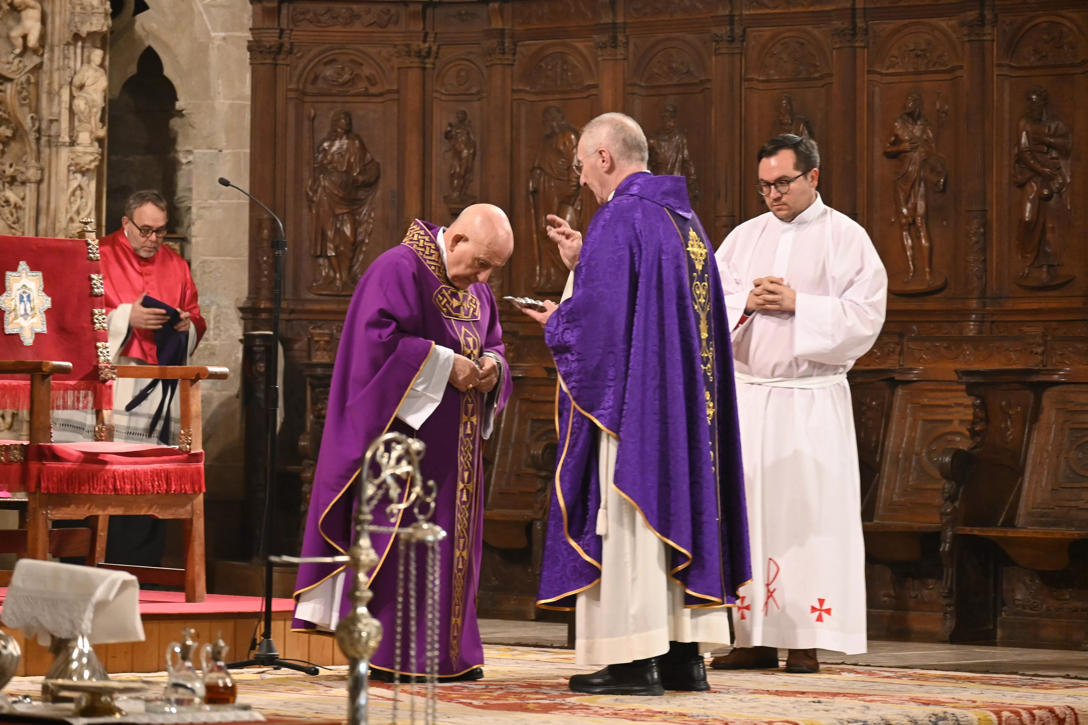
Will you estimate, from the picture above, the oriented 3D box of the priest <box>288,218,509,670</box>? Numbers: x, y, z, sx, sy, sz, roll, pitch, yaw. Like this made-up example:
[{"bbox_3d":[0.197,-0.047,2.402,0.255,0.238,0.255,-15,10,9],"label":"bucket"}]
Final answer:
[{"bbox_3d":[-0.441,0.249,14.300,0.660,1.490,0.580,0,0,-45],"label":"priest"}]

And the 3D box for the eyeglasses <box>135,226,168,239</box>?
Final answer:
[{"bbox_3d":[-1.516,-0.526,17.352,0.140,0.045,0.140,1,25,-28],"label":"eyeglasses"}]

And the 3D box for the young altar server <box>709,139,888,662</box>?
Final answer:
[{"bbox_3d":[0.823,0.129,14.600,0.570,1.730,0.420,0,0,28],"label":"young altar server"}]

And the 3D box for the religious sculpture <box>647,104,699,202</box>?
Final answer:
[{"bbox_3d":[0.491,-0.640,17.400,0.220,0.725,0.100,0,0,41],"label":"religious sculpture"}]

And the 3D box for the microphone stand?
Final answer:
[{"bbox_3d":[-0.893,0.200,14.500,0.340,1.580,0.340,0,0,15],"label":"microphone stand"}]

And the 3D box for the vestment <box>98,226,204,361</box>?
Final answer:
[{"bbox_3d":[-1.533,-0.259,17.600,0.480,0.520,0.380,0,0,-10],"label":"vestment"}]

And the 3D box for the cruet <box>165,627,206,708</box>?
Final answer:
[{"bbox_3d":[-0.689,0.584,8.700,0.078,0.146,0.072,0,0,0],"label":"cruet"}]

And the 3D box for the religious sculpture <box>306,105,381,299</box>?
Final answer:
[{"bbox_3d":[-0.785,-0.628,17.750,0.290,0.730,0.130,0,0,2],"label":"religious sculpture"}]

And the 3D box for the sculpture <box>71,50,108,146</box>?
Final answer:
[{"bbox_3d":[-1.797,-1.048,17.900,0.145,0.385,0.130,1,0,-25],"label":"sculpture"}]

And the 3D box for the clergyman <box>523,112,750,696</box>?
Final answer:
[{"bbox_3d":[0.280,0.124,13.750,0.630,1.750,0.600,0,0,25],"label":"clergyman"}]

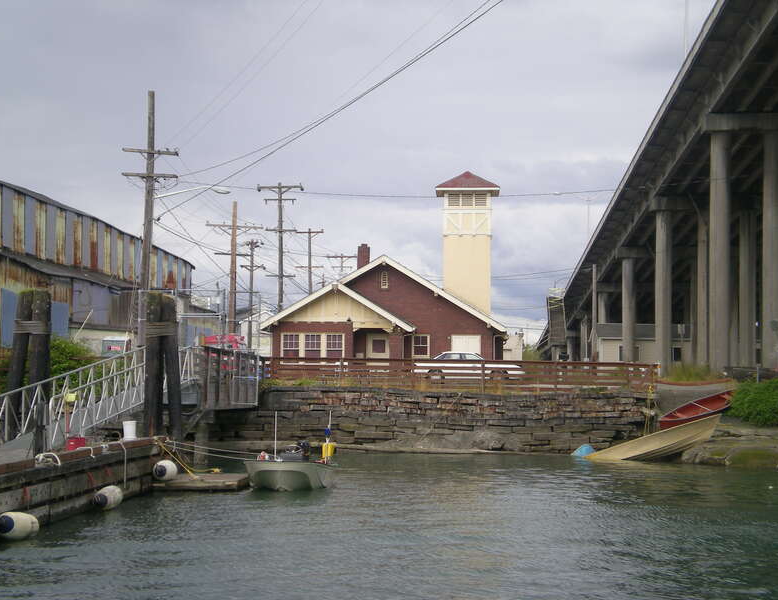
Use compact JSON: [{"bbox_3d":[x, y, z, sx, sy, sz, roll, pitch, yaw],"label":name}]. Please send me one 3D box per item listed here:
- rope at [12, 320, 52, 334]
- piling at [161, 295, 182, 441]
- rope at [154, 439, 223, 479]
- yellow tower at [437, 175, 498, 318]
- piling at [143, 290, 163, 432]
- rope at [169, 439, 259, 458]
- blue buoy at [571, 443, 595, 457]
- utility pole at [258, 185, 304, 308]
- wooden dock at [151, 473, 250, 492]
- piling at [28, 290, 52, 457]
[{"bbox_3d":[-7.192,0.555,34.500,0.740,0.270,0.450,1,-3,0],"label":"rope"},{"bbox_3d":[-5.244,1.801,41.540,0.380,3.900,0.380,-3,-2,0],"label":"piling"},{"bbox_3d":[-4.865,3.846,41.500,1.550,0.970,1.700,0,-2,0],"label":"rope"},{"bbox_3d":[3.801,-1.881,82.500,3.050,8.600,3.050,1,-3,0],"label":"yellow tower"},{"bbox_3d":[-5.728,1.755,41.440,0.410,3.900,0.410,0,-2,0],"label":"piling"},{"bbox_3d":[-4.207,3.560,41.000,2.300,0.480,0.450,0,-2,0],"label":"rope"},{"bbox_3d":[6.345,4.900,55.501,0.800,0.520,0.750,0,-2,0],"label":"blue buoy"},{"bbox_3d":[-7.296,-1.412,115.000,3.000,12.900,0.350,0,-2,0],"label":"utility pole"},{"bbox_3d":[-4.607,4.514,42.131,2.050,0.250,2.300,0,-2,0],"label":"wooden dock"},{"bbox_3d":[-7.030,1.584,34.500,0.420,3.550,0.420,1,-3,0],"label":"piling"}]

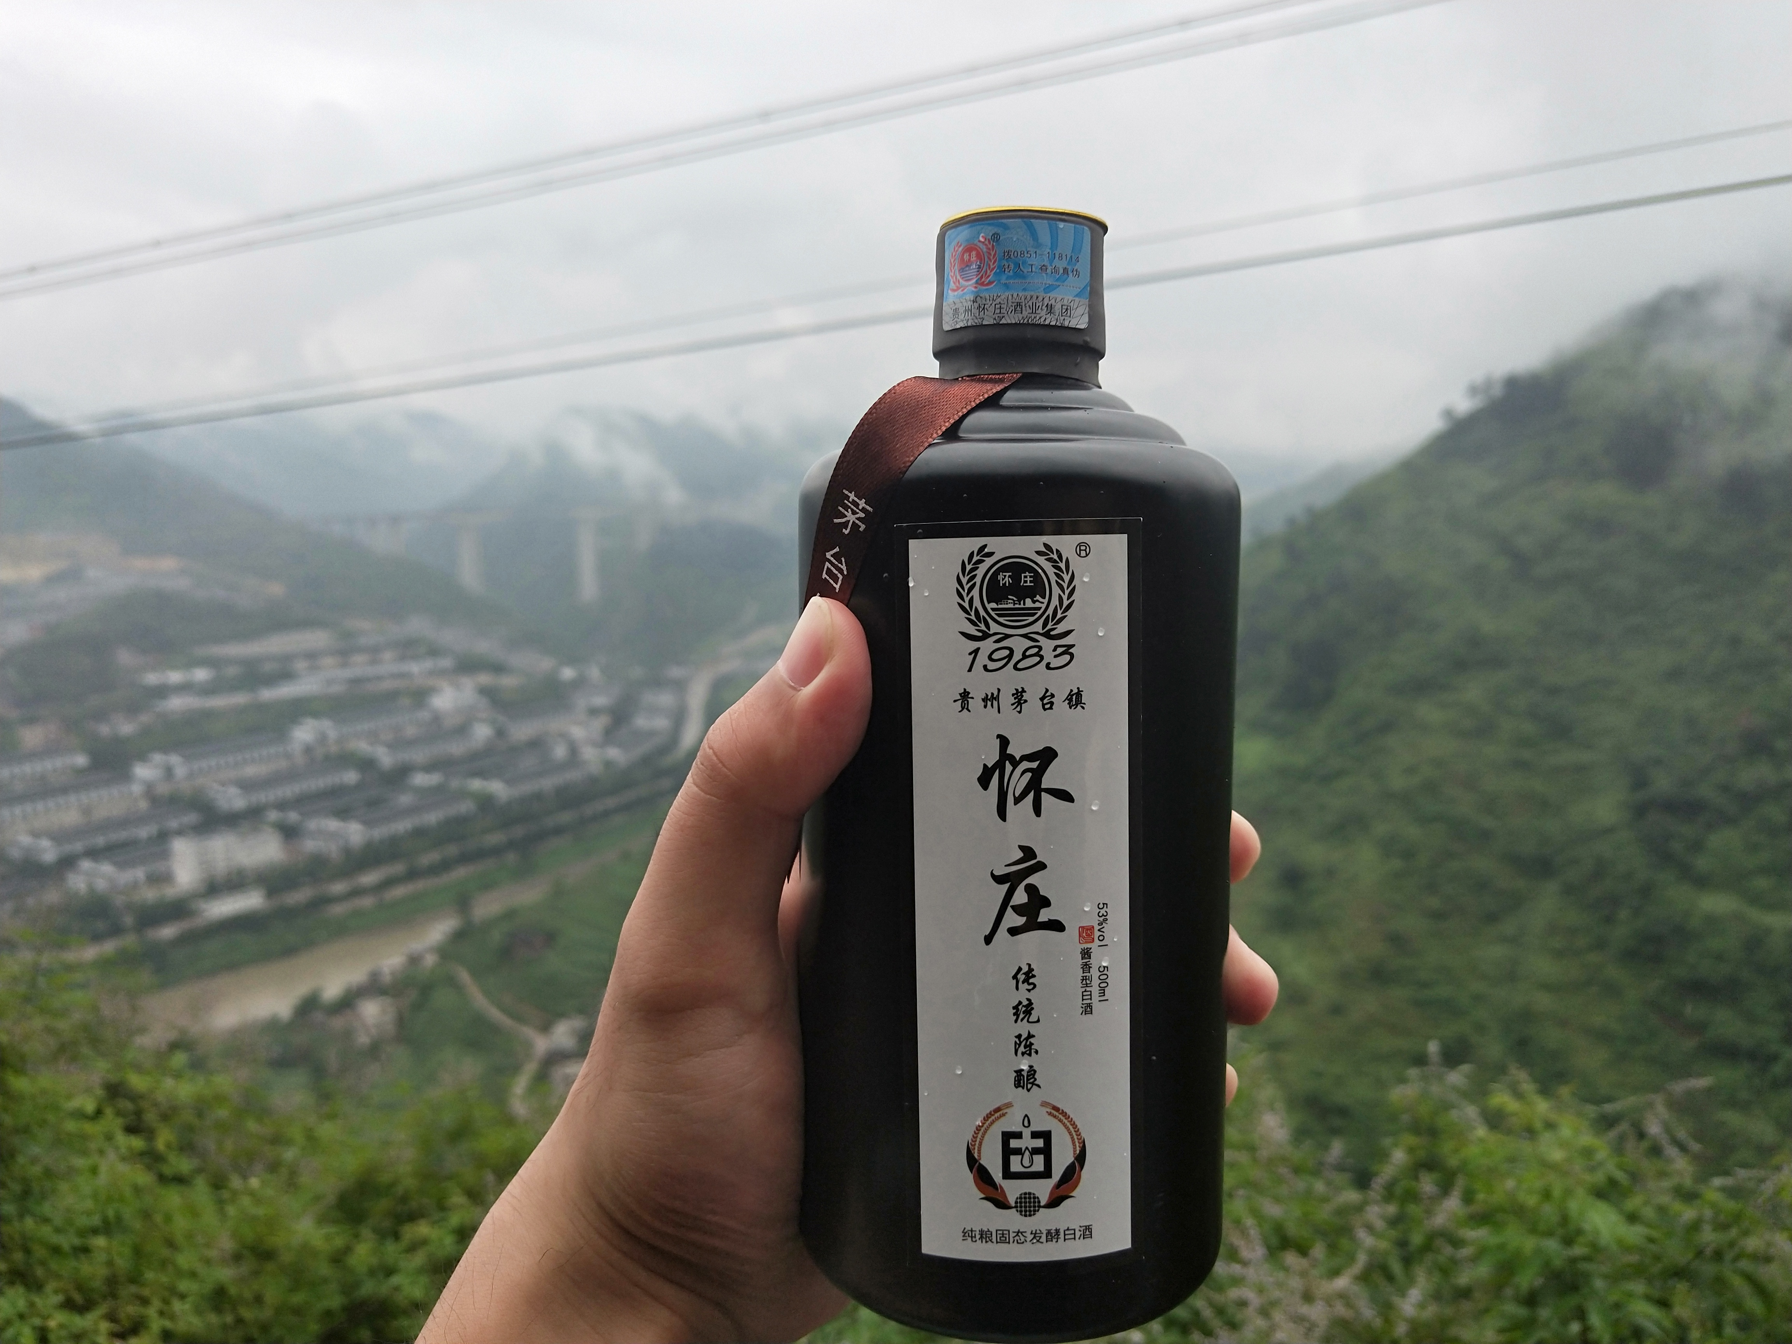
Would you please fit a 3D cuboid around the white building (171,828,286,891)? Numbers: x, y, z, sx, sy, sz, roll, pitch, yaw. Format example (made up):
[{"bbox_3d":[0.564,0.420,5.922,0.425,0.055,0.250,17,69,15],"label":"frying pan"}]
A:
[{"bbox_3d":[-285.160,77.570,555.060,15.194,18.618,40.821,4,9,28],"label":"white building"}]

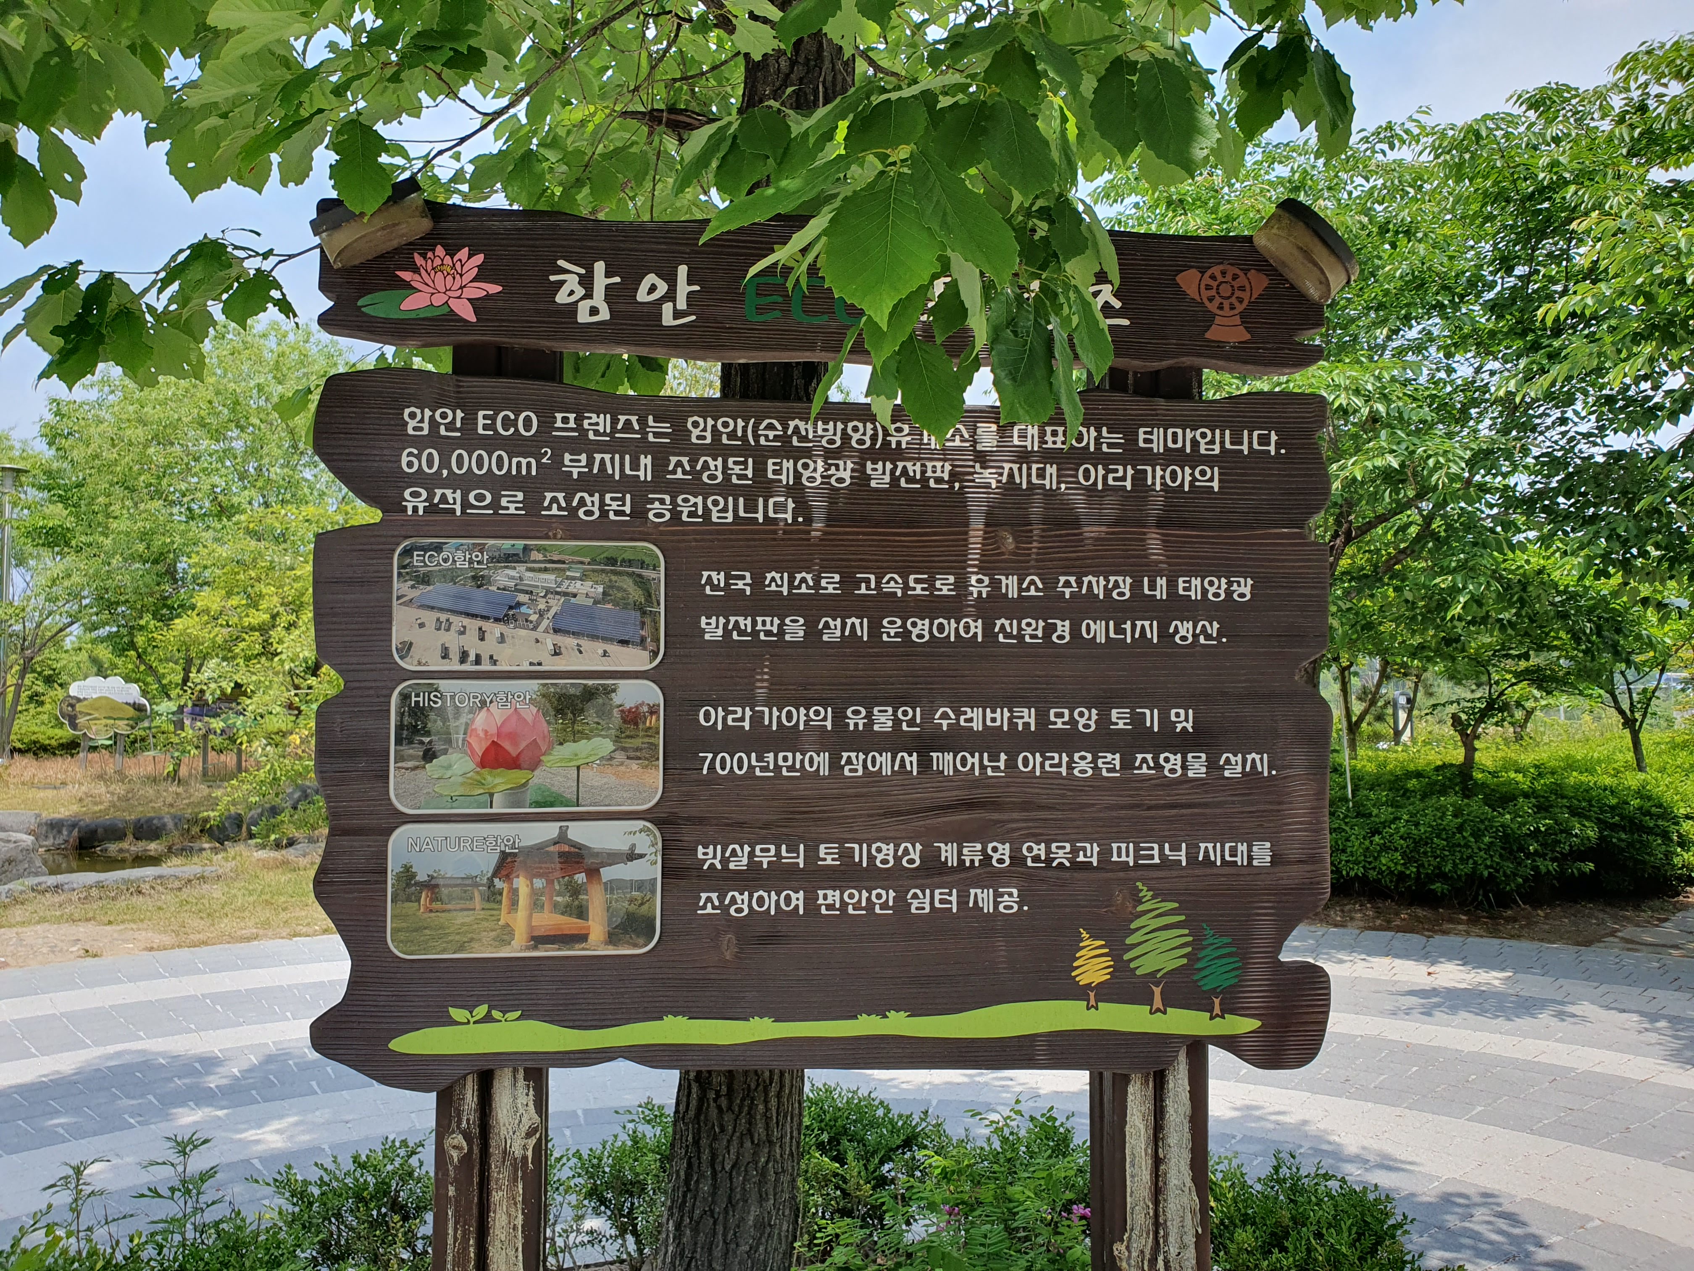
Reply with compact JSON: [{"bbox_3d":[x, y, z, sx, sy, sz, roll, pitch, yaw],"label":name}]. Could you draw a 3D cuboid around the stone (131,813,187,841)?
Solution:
[{"bbox_3d":[-7.450,2.088,13.800,0.500,0.300,0.380,1,-3,-18],"label":"stone"}]

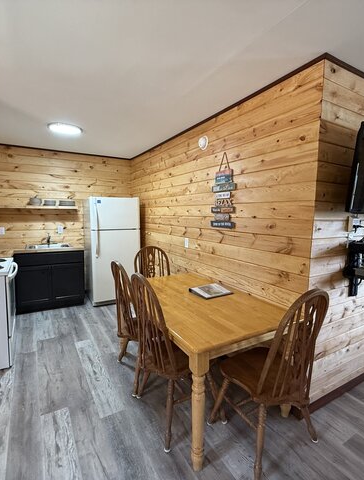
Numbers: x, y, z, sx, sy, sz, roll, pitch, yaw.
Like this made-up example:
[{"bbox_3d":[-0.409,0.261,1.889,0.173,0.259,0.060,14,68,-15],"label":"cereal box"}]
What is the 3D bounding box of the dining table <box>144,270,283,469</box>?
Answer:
[{"bbox_3d":[0.070,0.848,2.243,0.885,0.740,1.520,-3,7,-30],"label":"dining table"}]

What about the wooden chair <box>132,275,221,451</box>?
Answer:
[{"bbox_3d":[-0.063,0.736,1.846,0.560,1.040,0.530,-3,7,-30],"label":"wooden chair"}]

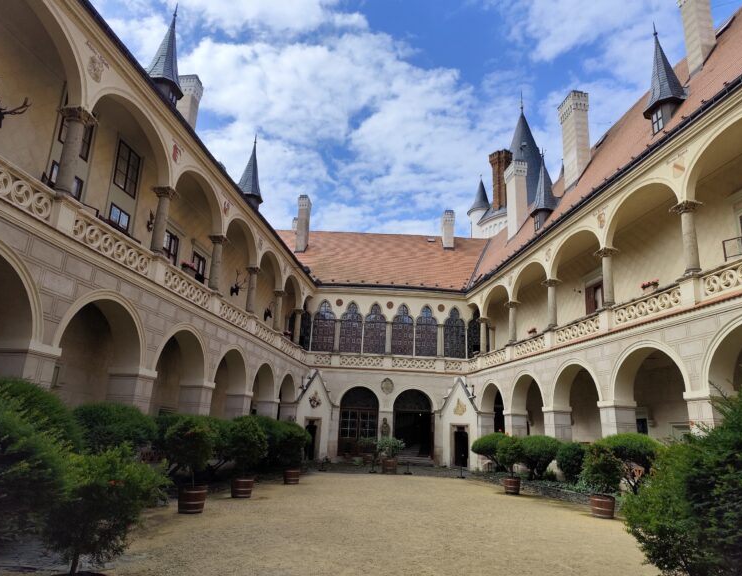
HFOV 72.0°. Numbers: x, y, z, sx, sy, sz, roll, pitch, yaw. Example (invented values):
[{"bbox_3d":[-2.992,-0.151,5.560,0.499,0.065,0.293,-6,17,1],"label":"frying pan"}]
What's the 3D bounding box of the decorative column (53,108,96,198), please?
[{"bbox_3d":[-6.034,-2.716,10.153,0.500,1.780,0.500,1,-15,7],"label":"decorative column"}]

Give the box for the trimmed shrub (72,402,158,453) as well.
[{"bbox_3d":[-4.547,2.693,8.741,1.600,1.450,1.600,1,-16,7],"label":"trimmed shrub"}]

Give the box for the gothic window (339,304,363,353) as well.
[{"bbox_3d":[-1.114,2.241,29.198,1.360,2.901,0.300,3,-15,-1],"label":"gothic window"}]

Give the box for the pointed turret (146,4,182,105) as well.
[{"bbox_3d":[-6.188,-7.142,15.781,1.184,3.737,1.184,0,-16,7],"label":"pointed turret"}]

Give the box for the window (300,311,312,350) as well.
[{"bbox_3d":[-4.203,2.193,30.549,1.278,3.222,0.220,3,-16,-3],"label":"window"}]

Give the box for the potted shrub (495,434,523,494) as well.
[{"bbox_3d":[4.437,5.567,16.202,0.799,1.758,0.799,-1,-16,15],"label":"potted shrub"}]

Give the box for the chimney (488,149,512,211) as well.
[{"bbox_3d":[11.123,-9.355,44.000,1.450,5.339,1.600,5,-16,-8],"label":"chimney"}]

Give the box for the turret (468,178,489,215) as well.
[{"bbox_3d":[9.735,-8.293,46.000,1.950,3.200,1.950,3,-15,0],"label":"turret"}]

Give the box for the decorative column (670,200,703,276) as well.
[{"bbox_3d":[8.799,-1.332,13.985,0.532,1.998,0.532,5,-16,-8],"label":"decorative column"}]

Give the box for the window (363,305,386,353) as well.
[{"bbox_3d":[0.215,2.386,29.700,1.270,2.850,0.220,3,-15,1],"label":"window"}]

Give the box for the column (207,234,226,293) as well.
[{"bbox_3d":[-5.458,-0.825,17.943,0.494,1.998,0.494,0,-16,7],"label":"column"}]

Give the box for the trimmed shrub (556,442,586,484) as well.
[{"bbox_3d":[6.060,5.331,15.500,1.000,1.280,1.000,5,-15,-7],"label":"trimmed shrub"}]

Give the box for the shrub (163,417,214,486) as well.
[{"bbox_3d":[-3.721,3.334,10.406,0.937,1.316,0.937,7,-16,-16],"label":"shrub"}]

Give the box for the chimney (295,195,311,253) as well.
[{"bbox_3d":[-4.527,-4.223,34.488,0.697,4.114,0.782,1,-16,6],"label":"chimney"}]

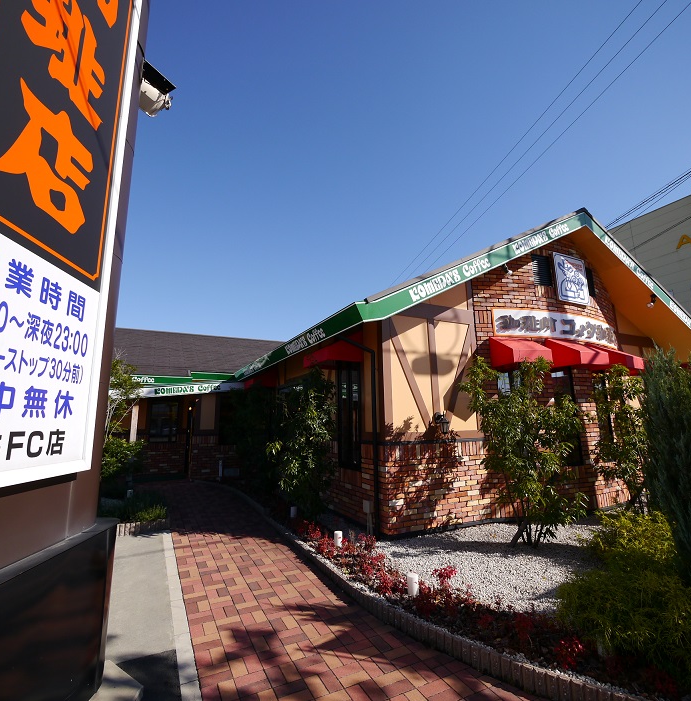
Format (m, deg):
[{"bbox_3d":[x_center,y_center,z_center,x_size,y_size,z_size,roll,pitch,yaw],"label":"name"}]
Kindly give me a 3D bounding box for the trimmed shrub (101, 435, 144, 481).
[{"bbox_3d":[-4.942,2.425,8.150,1.000,1.220,1.000,5,-12,-30],"label":"trimmed shrub"}]

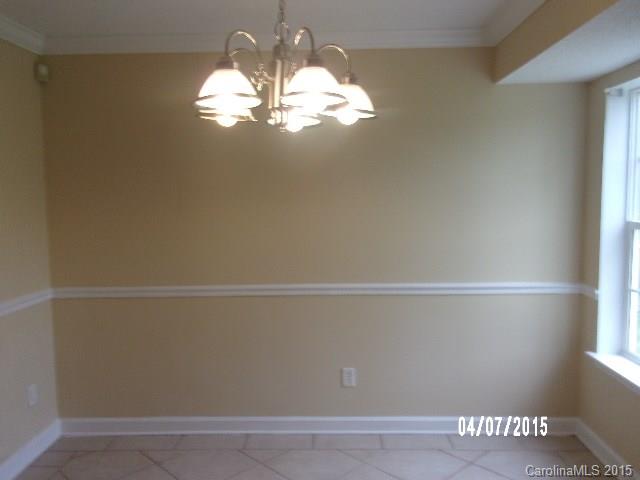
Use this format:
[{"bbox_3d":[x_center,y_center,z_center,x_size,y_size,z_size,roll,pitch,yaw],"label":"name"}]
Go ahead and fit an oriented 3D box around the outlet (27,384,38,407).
[{"bbox_3d":[-1.670,0.904,3.021,0.008,0.115,0.072,-1,4,1],"label":"outlet"}]

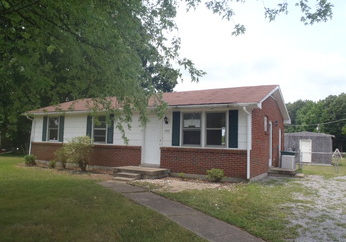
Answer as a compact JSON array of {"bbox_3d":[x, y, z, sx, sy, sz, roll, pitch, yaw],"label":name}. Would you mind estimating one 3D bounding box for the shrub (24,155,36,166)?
[{"bbox_3d":[-7.614,2.078,14.993,0.629,0.524,0.610,-1,-4,29],"label":"shrub"}]

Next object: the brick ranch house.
[{"bbox_3d":[-0.676,0.442,16.414,13.023,4.184,8.579,-1,-4,29],"label":"brick ranch house"}]

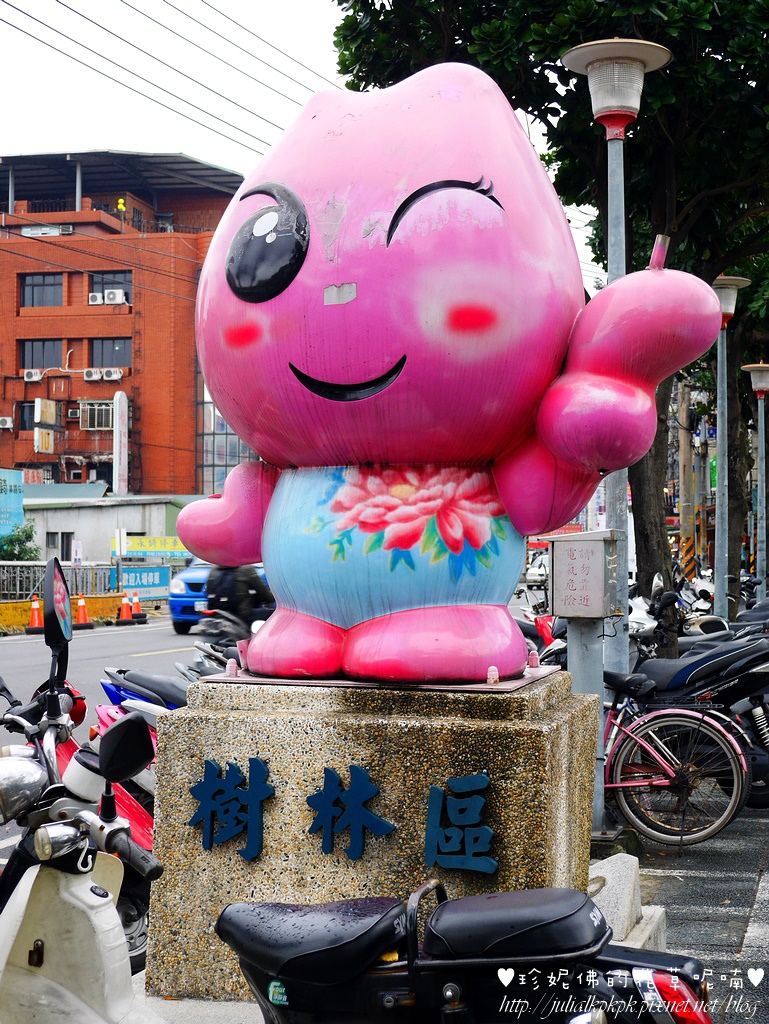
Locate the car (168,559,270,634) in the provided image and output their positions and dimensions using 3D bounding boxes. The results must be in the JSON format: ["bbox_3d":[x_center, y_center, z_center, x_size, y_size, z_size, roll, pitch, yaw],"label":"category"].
[{"bbox_3d":[-2.736,1.383,33.110,1.580,1.880,4.000,0,-1,15],"label":"car"}]

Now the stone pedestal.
[{"bbox_3d":[0.030,1.020,5.645,1.210,0.963,1.160,0,-1,15],"label":"stone pedestal"}]

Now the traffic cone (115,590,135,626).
[{"bbox_3d":[-5.366,2.010,35.564,0.390,0.730,0.390,0,-1,15],"label":"traffic cone"}]

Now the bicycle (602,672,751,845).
[{"bbox_3d":[0.949,1.143,8.613,1.740,1.020,0.560,0,-1,15],"label":"bicycle"}]

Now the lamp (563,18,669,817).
[{"bbox_3d":[1.279,-0.472,9.413,0.611,4.287,0.611,0,-1,15],"label":"lamp"}]

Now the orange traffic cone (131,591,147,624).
[{"bbox_3d":[-5.268,2.034,36.464,0.390,0.730,0.390,0,-1,15],"label":"orange traffic cone"}]

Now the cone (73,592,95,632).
[{"bbox_3d":[-5.905,1.943,33.565,0.390,0.730,0.390,0,-1,15],"label":"cone"}]

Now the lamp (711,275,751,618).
[{"bbox_3d":[3.365,-0.266,17.039,0.611,4.217,0.611,0,-1,15],"label":"lamp"}]

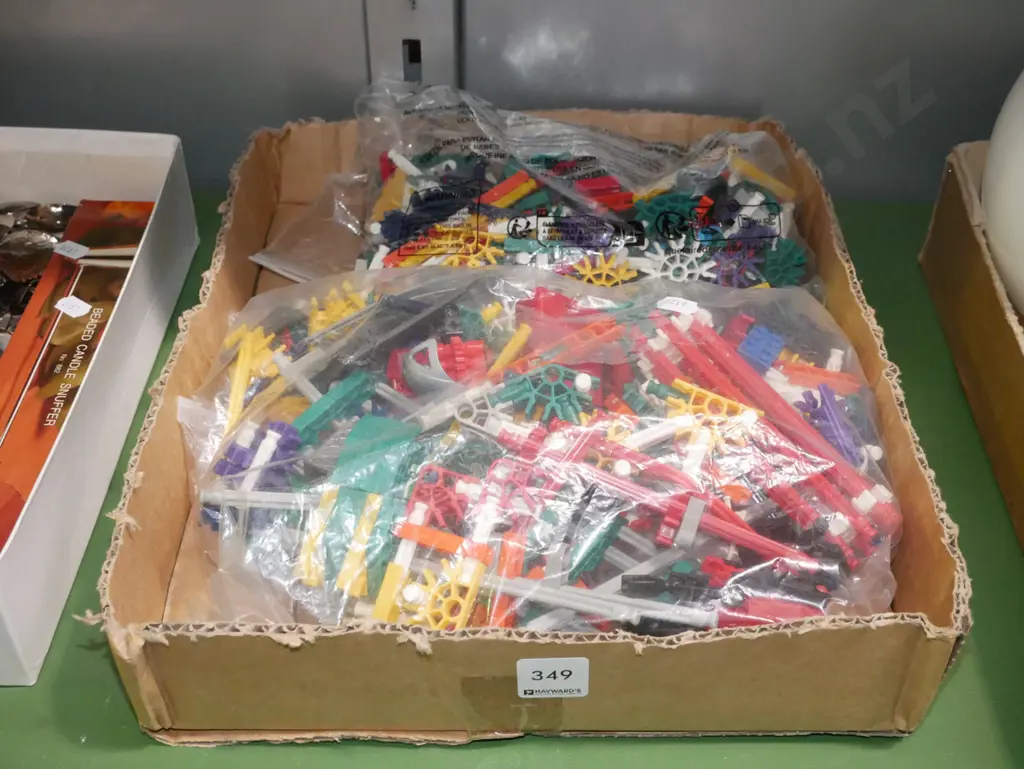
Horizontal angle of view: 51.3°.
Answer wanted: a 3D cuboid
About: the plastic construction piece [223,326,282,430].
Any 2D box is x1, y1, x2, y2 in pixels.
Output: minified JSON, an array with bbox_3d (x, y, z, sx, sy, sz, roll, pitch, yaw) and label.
[{"bbox_3d":[-0.104,-0.002,0.425,0.020,0.013,0.038,6,61,10],"label":"plastic construction piece"}]

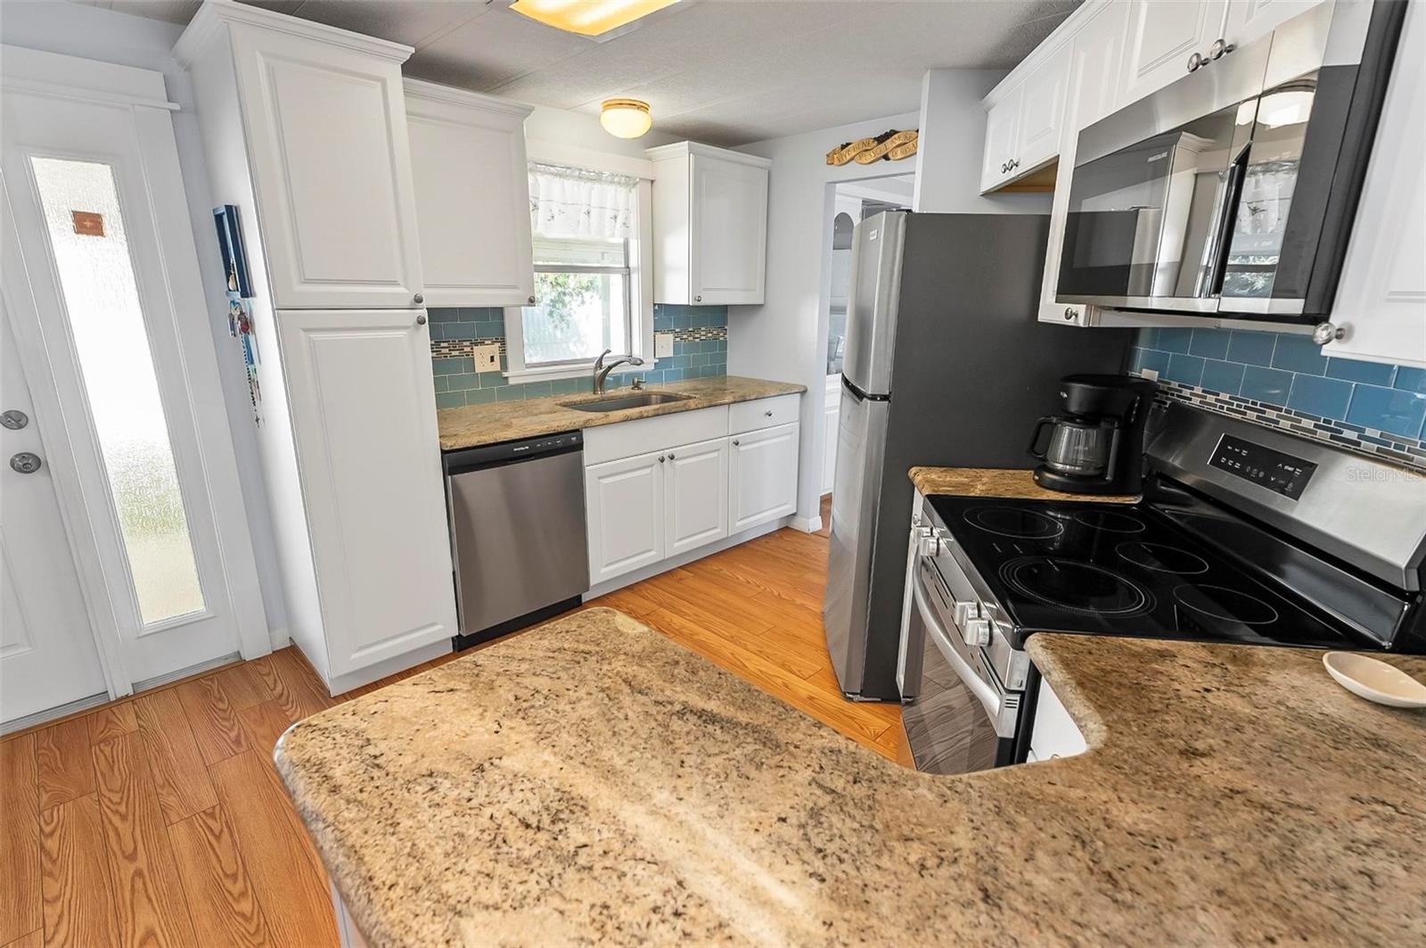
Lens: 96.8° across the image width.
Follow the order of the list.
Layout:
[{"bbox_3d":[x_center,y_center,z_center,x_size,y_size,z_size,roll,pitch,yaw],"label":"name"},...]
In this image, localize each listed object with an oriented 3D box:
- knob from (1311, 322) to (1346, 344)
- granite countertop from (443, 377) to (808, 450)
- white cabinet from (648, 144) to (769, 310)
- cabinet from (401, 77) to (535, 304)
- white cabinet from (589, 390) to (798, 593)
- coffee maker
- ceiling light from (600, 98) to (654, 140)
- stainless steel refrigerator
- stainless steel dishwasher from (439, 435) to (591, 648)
[{"bbox_3d":[0.831,-0.189,0.854,0.031,0.031,0.031,3,16,5],"label":"knob"},{"bbox_3d":[-0.442,-0.368,3.254,0.643,0.042,2.186,16,22,42],"label":"granite countertop"},{"bbox_3d":[-0.003,-1.382,3.638,0.342,0.797,0.653,16,22,42],"label":"white cabinet"},{"bbox_3d":[-1.077,-1.094,2.583,0.342,0.788,0.623,16,22,42],"label":"cabinet"},{"bbox_3d":[-0.234,-0.010,3.607,0.593,0.822,1.558,16,22,42],"label":"white cabinet"},{"bbox_3d":[1.081,-0.122,1.822,0.284,0.321,0.186,3,16,5],"label":"coffee maker"},{"bbox_3d":[-0.401,-1.656,2.950,0.241,0.126,0.241,1,16,0],"label":"ceiling light"},{"bbox_3d":[0.890,-0.059,2.450,0.774,1.688,0.724,3,16,5],"label":"stainless steel refrigerator"},{"bbox_3d":[-0.990,0.215,2.852,0.598,0.872,0.616,16,22,42],"label":"stainless steel dishwasher"}]

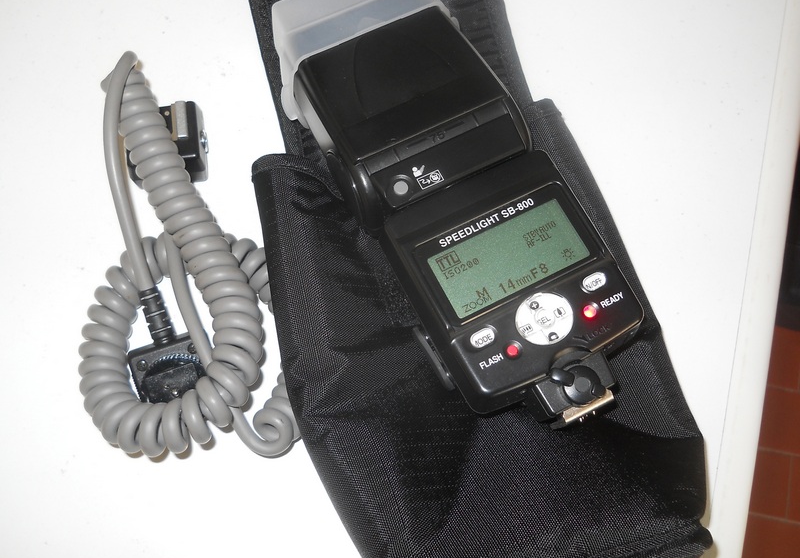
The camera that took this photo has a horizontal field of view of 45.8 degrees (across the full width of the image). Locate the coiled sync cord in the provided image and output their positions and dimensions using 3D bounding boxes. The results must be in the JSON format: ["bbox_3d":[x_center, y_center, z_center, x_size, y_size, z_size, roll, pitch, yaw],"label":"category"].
[{"bbox_3d":[-0.086,-0.018,0.381,0.094,0.045,0.178,-7,67,-3],"label":"coiled sync cord"}]

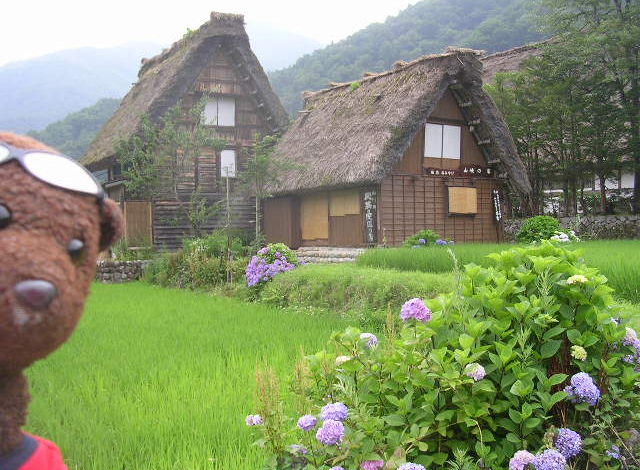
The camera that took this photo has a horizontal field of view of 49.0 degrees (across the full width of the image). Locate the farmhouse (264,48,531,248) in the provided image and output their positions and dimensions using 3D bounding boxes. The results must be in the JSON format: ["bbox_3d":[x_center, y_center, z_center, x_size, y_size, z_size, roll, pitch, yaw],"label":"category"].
[{"bbox_3d":[2.374,-2.987,28.307,7.650,7.070,9.700,-1,-1,-37],"label":"farmhouse"}]

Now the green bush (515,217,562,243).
[{"bbox_3d":[8.708,-0.199,28.000,1.750,1.150,1.500,-2,-1,0],"label":"green bush"}]

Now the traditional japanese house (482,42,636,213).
[{"bbox_3d":[17.498,-7.241,48.041,13.200,12.500,20.500,-1,1,-33],"label":"traditional japanese house"}]

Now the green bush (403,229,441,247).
[{"bbox_3d":[3.482,0.154,24.100,1.300,0.680,1.000,-2,-1,0],"label":"green bush"}]

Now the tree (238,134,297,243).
[{"bbox_3d":[-2.117,-1.820,27.800,2.200,4.400,2.000,-2,-1,0],"label":"tree"}]

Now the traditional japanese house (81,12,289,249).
[{"bbox_3d":[-6.855,-4.431,33.588,8.900,10.450,9.700,-1,-1,-37],"label":"traditional japanese house"}]

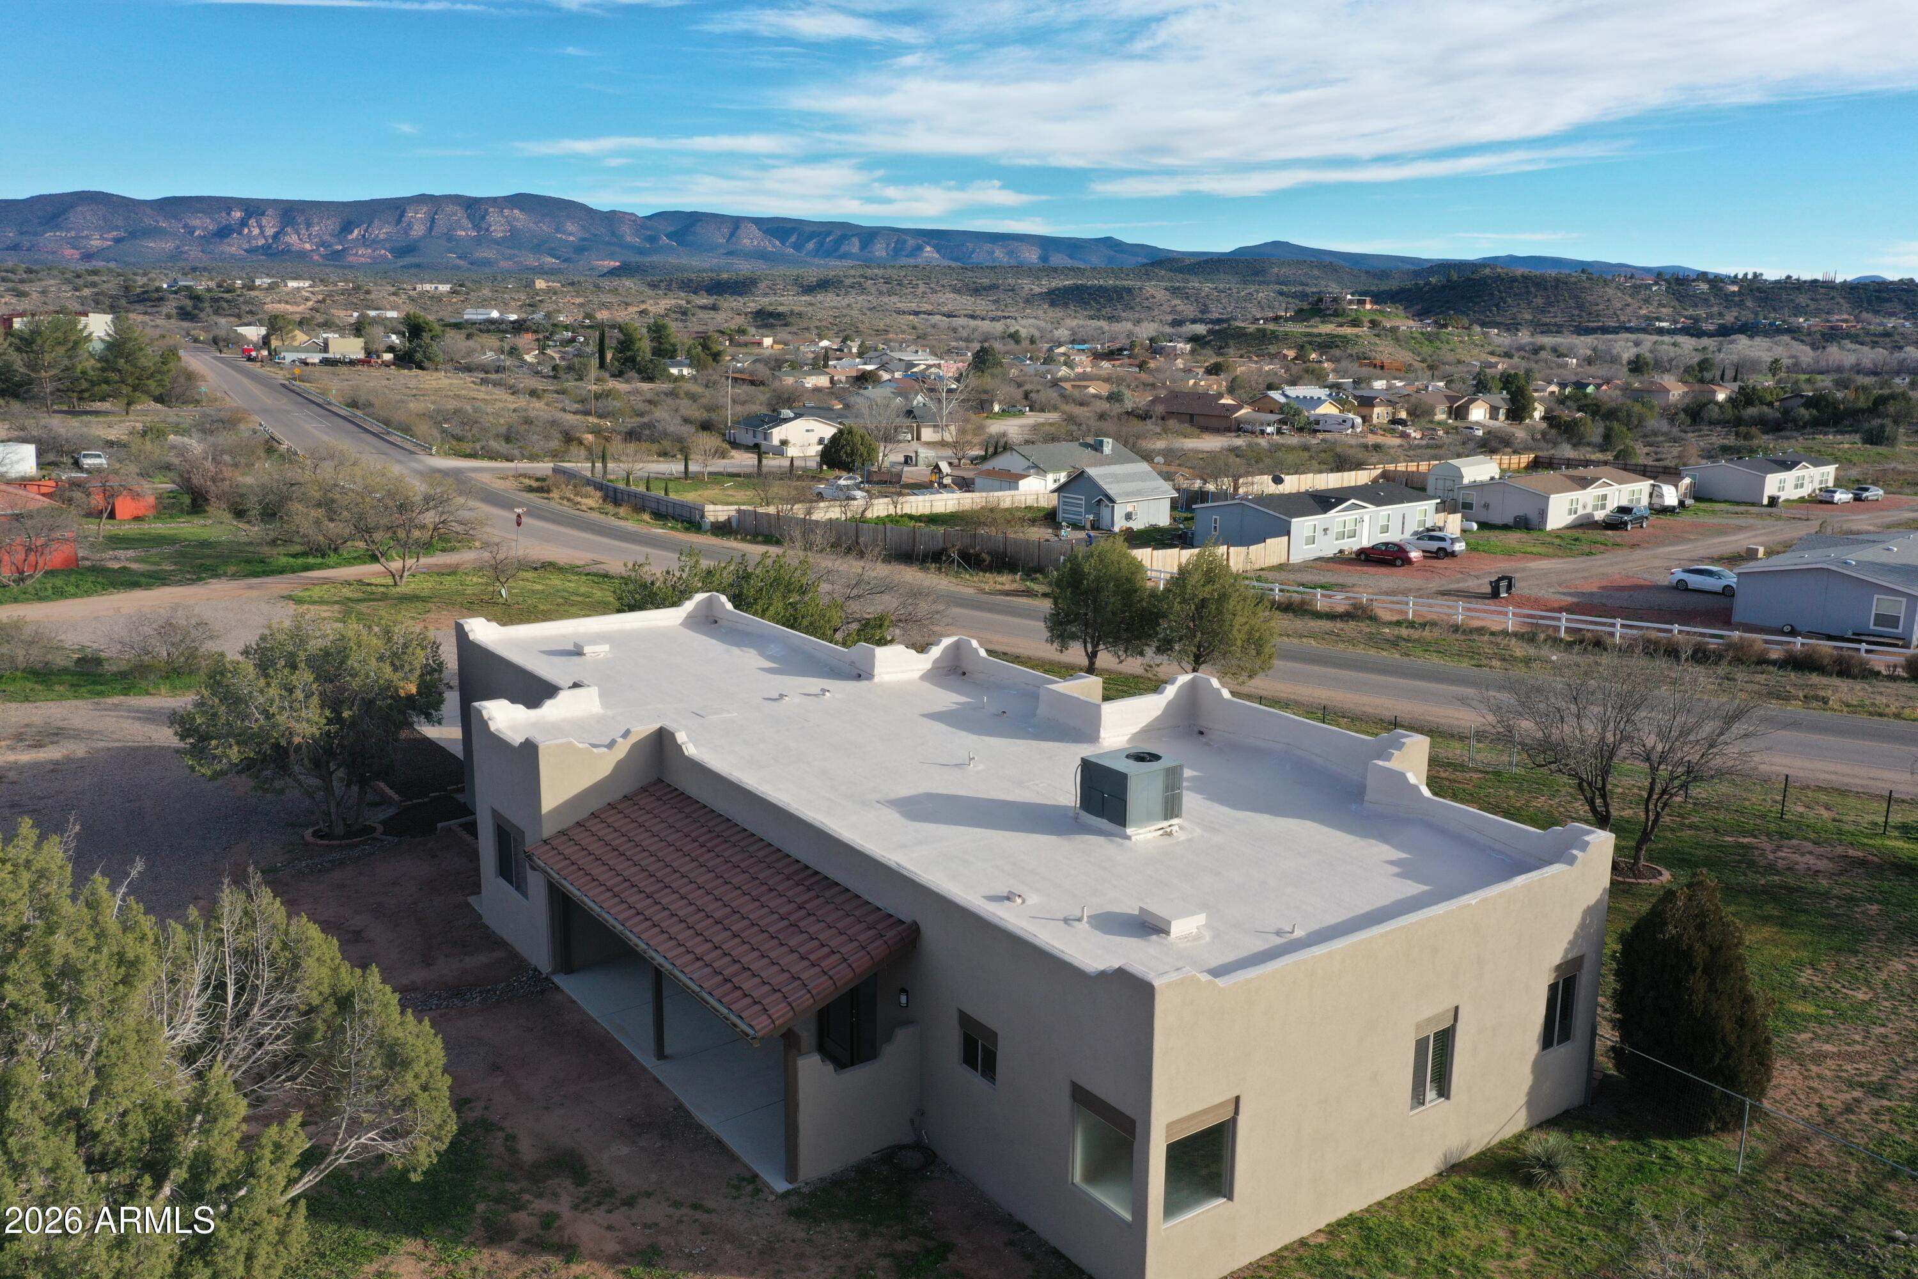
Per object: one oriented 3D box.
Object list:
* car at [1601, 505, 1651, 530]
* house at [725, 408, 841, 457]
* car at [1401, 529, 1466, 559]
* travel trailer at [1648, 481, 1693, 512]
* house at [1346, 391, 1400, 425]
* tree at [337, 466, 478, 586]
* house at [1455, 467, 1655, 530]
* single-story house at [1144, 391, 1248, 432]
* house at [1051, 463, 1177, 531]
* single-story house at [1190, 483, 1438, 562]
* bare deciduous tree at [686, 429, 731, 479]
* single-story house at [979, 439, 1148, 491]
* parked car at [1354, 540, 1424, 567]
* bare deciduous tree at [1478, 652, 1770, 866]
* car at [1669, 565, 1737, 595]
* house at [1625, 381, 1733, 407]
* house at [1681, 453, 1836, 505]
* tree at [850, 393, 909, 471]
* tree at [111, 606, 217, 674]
[{"bbox_3d":[52.249,-9.570,116.830,4.850,1.780,1.970,-11,17,-44],"label":"car"},{"bbox_3d":[-26.224,-30.941,219.430,12.300,4.200,14.000,-10,16,-41],"label":"house"},{"bbox_3d":[32.891,-6.669,103.592,1.860,1.680,4.620,-10,16,-40],"label":"car"},{"bbox_3d":[60.514,-12.801,130.841,2.300,2.600,6.000,-9,16,-38],"label":"travel trailer"},{"bbox_3d":[78.531,-43.315,281.627,9.200,4.800,8.800,-6,14,-29],"label":"house"},{"bbox_3d":[-29.783,-6.006,79.969,7.000,6.200,6.400,-4,13,-20],"label":"tree"},{"bbox_3d":[53.105,-12.821,132.755,18.001,3.666,8.720,-10,16,-39],"label":"house"},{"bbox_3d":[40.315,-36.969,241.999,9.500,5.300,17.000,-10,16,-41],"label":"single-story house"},{"bbox_3d":[11.684,-10.911,113.129,7.000,4.350,6.800,-10,16,-41],"label":"house"},{"bbox_3d":[25.315,-8.627,104.884,18.100,3.700,8.300,-10,16,-41],"label":"single-story house"},{"bbox_3d":[-24.099,-17.552,142.645,4.200,4.800,4.000,-1,12,-10],"label":"bare deciduous tree"},{"bbox_3d":[10.675,-17.387,151.012,14.646,4.789,9.671,-10,16,-41],"label":"single-story house"},{"bbox_3d":[28.073,-5.716,97.166,1.760,1.430,4.550,-10,16,-40],"label":"parked car"},{"bbox_3d":[15.976,2.984,35.739,6.965,5.311,5.921,6,14,24],"label":"bare deciduous tree"},{"bbox_3d":[45.454,-3.569,90.020,4.780,1.460,1.840,11,16,41],"label":"car"},{"bbox_3d":[167.282,-56.967,345.855,17.000,4.800,16.000,-10,16,-41],"label":"house"},{"bbox_3d":[85.136,-17.192,158.607,17.090,3.817,8.720,-9,16,-38],"label":"house"},{"bbox_3d":[-9.191,-23.866,172.632,6.801,9.035,6.461,0,12,-3],"label":"tree"},{"bbox_3d":[-29.410,-0.017,55.242,3.957,2.320,3.562,-6,14,-28],"label":"tree"}]

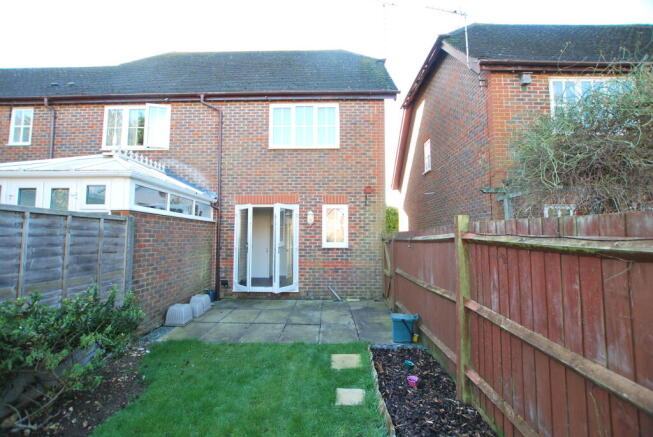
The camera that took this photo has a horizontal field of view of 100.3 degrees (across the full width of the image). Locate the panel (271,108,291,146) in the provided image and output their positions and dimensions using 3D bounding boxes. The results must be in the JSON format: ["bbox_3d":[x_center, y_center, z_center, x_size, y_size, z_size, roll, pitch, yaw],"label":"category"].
[{"bbox_3d":[-1.111,-2.255,6.750,0.472,0.977,0.030,0,-4,2],"label":"panel"}]

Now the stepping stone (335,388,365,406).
[{"bbox_3d":[0.247,1.840,2.776,0.301,0.040,0.279,0,-1,1],"label":"stepping stone"}]

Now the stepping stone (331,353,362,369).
[{"bbox_3d":[0.256,1.840,3.473,0.393,0.040,0.381,0,-1,1],"label":"stepping stone"}]

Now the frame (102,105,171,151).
[{"bbox_3d":[-4.767,-2.284,6.810,1.719,1.173,0.150,0,-4,2],"label":"frame"}]

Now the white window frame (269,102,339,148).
[{"bbox_3d":[-0.549,-2.267,6.734,1.758,1.169,0.090,0,-4,2],"label":"white window frame"}]

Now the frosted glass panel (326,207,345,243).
[{"bbox_3d":[0.222,0.161,6.541,0.419,0.827,0.030,0,-4,2],"label":"frosted glass panel"}]

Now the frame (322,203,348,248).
[{"bbox_3d":[0.212,0.197,6.539,0.629,1.039,0.080,0,-4,2],"label":"frame"}]

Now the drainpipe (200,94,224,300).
[{"bbox_3d":[-2.790,-0.537,6.539,0.518,4.924,0.240,0,-4,2],"label":"drainpipe"}]

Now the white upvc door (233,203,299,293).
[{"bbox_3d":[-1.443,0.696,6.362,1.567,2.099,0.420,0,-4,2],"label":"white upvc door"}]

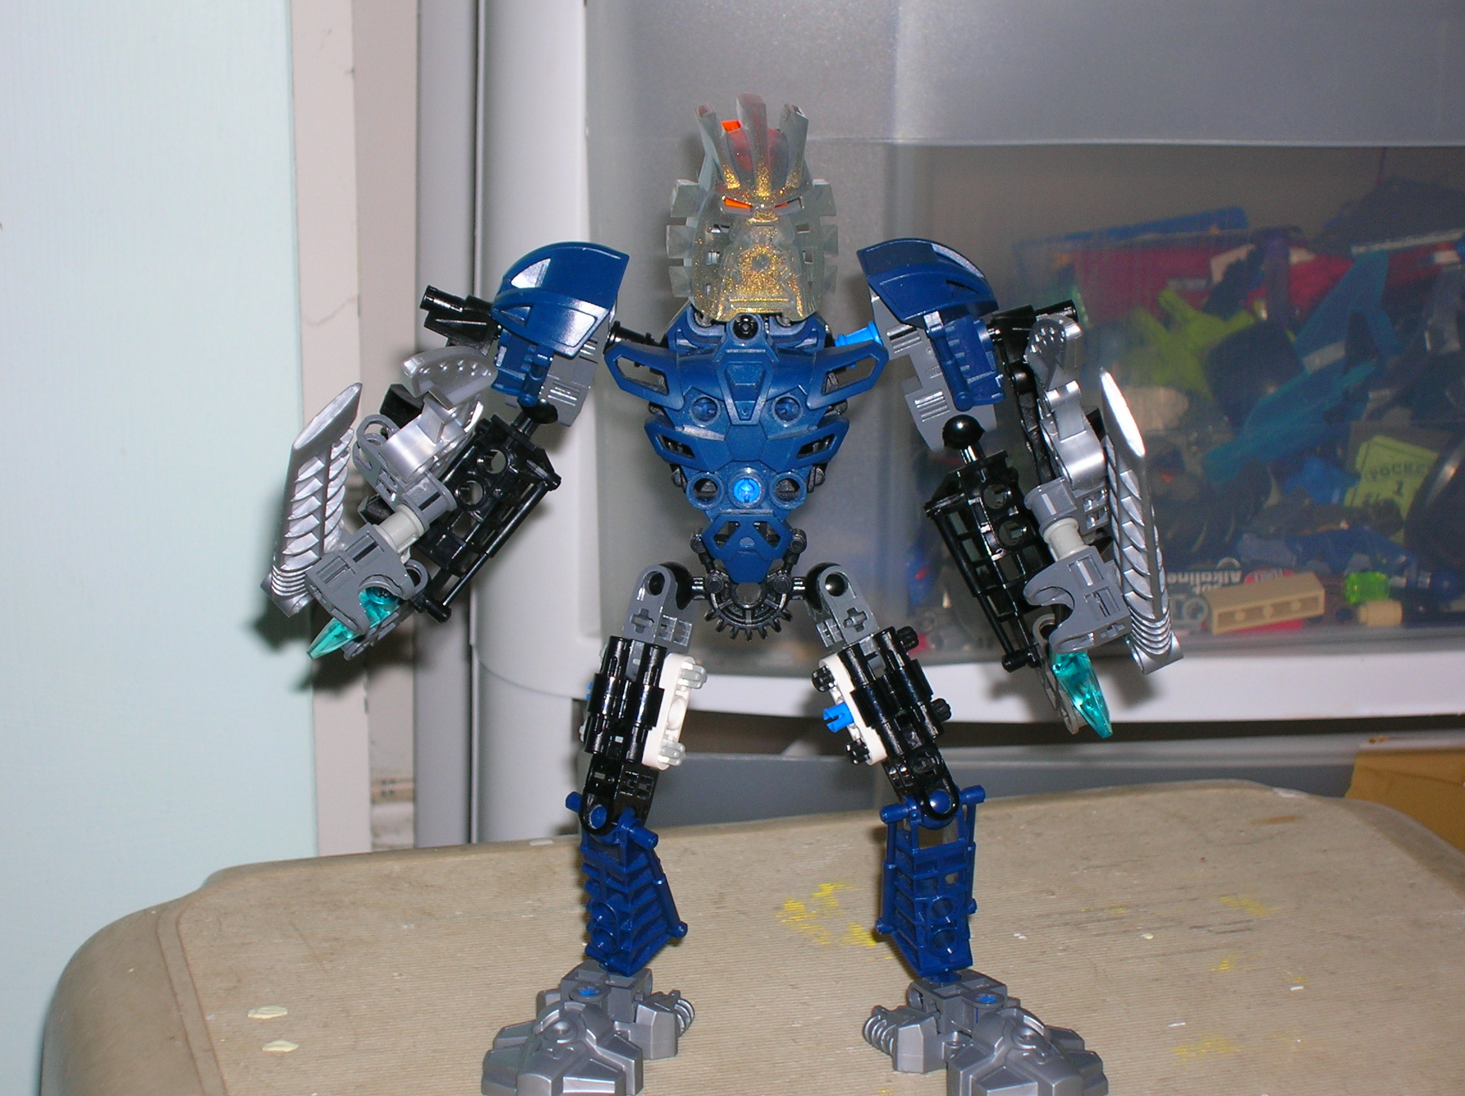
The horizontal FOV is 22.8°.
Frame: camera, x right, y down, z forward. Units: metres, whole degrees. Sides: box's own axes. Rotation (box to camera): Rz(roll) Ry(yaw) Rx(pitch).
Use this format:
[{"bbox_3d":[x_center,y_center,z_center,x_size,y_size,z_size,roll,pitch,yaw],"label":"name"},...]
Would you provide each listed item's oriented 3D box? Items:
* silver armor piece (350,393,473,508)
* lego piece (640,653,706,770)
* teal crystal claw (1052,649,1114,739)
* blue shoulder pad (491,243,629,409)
[{"bbox_3d":[-0.062,-0.019,0.708,0.019,0.021,0.016,34,-19,13],"label":"silver armor piece"},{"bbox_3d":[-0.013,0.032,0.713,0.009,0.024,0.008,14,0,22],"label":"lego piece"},{"bbox_3d":[0.068,0.027,0.702,0.007,0.007,0.023,-10,61,-32],"label":"teal crystal claw"},{"bbox_3d":[-0.034,-0.044,0.712,0.024,0.031,0.024,16,9,7],"label":"blue shoulder pad"}]

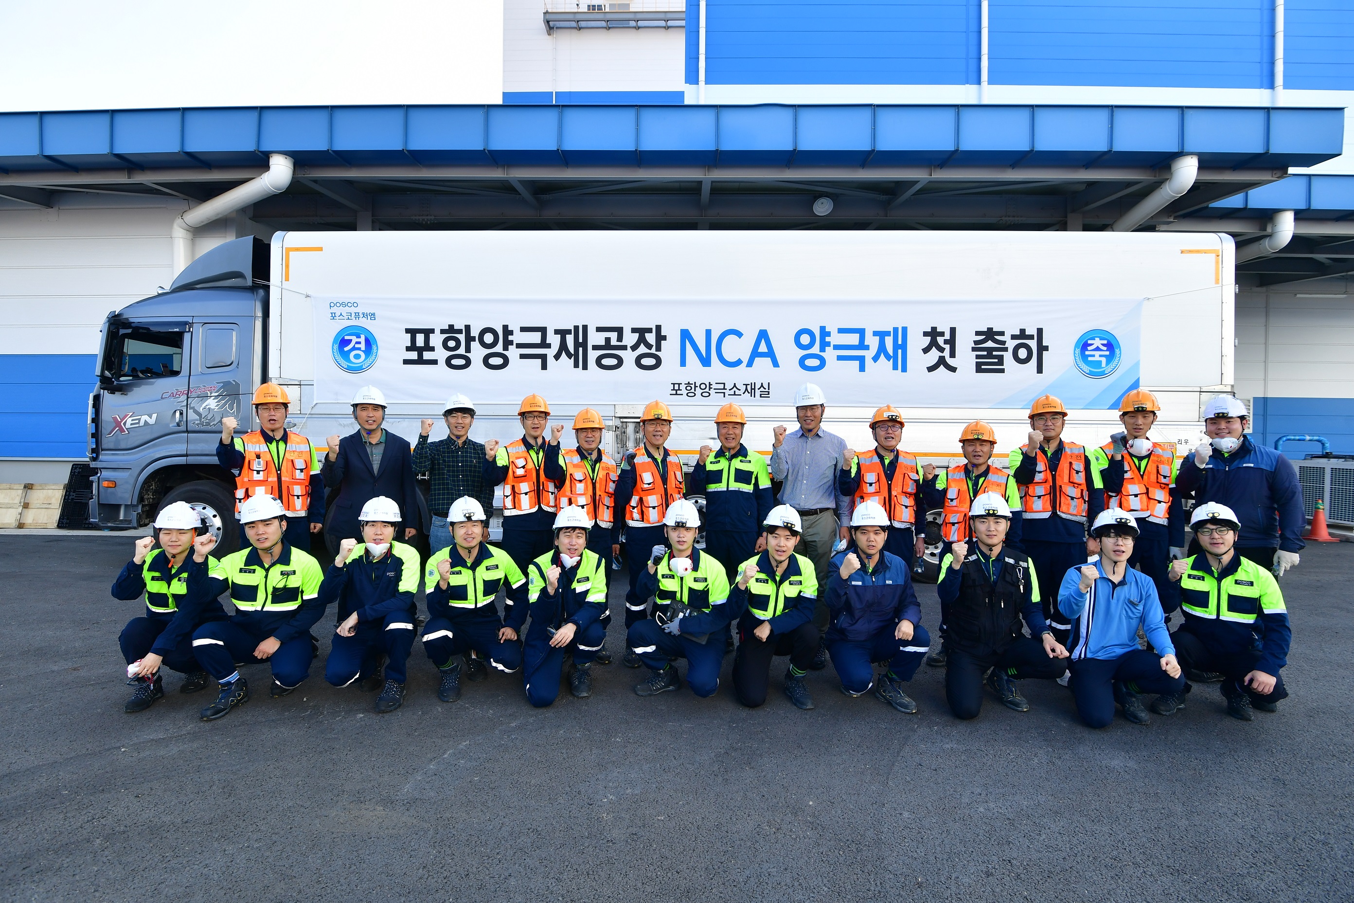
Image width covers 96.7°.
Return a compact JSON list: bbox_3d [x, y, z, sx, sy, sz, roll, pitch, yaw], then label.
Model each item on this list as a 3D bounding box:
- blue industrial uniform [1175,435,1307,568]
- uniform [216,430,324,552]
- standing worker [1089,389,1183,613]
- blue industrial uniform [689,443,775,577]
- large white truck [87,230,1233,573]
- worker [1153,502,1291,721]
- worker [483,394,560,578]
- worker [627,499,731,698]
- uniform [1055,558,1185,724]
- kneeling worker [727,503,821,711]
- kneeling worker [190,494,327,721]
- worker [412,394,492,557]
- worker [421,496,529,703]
[{"bbox_3d":[3.760,0.325,4.060,0.760,0.850,0.430,0,0,30],"label":"blue industrial uniform"},{"bbox_3d":[-2.721,0.590,4.050,0.609,1.492,0.400,1,0,-28],"label":"uniform"},{"bbox_3d":[3.030,0.517,3.980,0.498,1.860,0.420,0,0,29],"label":"standing worker"},{"bbox_3d":[0.358,0.654,4.030,0.570,1.440,0.380,0,-1,4],"label":"blue industrial uniform"},{"bbox_3d":[-0.330,-0.489,7.720,12.450,3.782,2.500,0,0,1],"label":"large white truck"},{"bbox_3d":[3.100,0.865,3.480,0.640,1.130,0.660,0,0,30],"label":"worker"},{"bbox_3d":[-1.035,0.510,4.120,0.558,1.802,0.420,1,0,-15],"label":"worker"},{"bbox_3d":[0.021,0.857,3.740,0.633,1.123,0.640,0,0,5],"label":"worker"},{"bbox_3d":[2.450,1.020,3.440,0.600,0.810,0.680,0,0,19],"label":"uniform"},{"bbox_3d":[0.572,0.870,3.600,0.540,1.107,0.660,0,0,6],"label":"kneeling worker"},{"bbox_3d":[-2.369,0.820,3.450,0.660,1.150,0.700,1,-1,-32],"label":"kneeling worker"},{"bbox_3d":[-1.600,0.494,4.300,0.570,1.797,0.420,0,0,-13],"label":"worker"},{"bbox_3d":[-1.180,0.830,3.620,0.560,1.131,0.660,0,0,-13],"label":"worker"}]

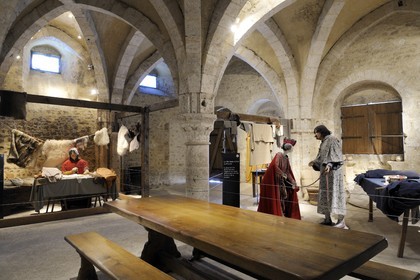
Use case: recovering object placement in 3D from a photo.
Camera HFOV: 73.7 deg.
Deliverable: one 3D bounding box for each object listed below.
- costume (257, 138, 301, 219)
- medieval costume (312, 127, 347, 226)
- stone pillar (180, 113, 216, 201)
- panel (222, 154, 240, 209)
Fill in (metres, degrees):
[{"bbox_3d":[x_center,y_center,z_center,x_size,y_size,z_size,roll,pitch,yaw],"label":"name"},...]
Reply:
[{"bbox_3d":[1.280,0.750,5.123,0.580,1.550,0.620,-2,-3,40],"label":"costume"},{"bbox_3d":[2.040,0.643,4.857,0.560,1.740,0.520,-1,-2,15],"label":"medieval costume"},{"bbox_3d":[-0.225,0.504,5.484,0.680,2.070,0.680,0,-2,0],"label":"stone pillar"},{"bbox_3d":[0.400,0.895,5.367,0.330,1.280,0.050,0,-2,0],"label":"panel"}]

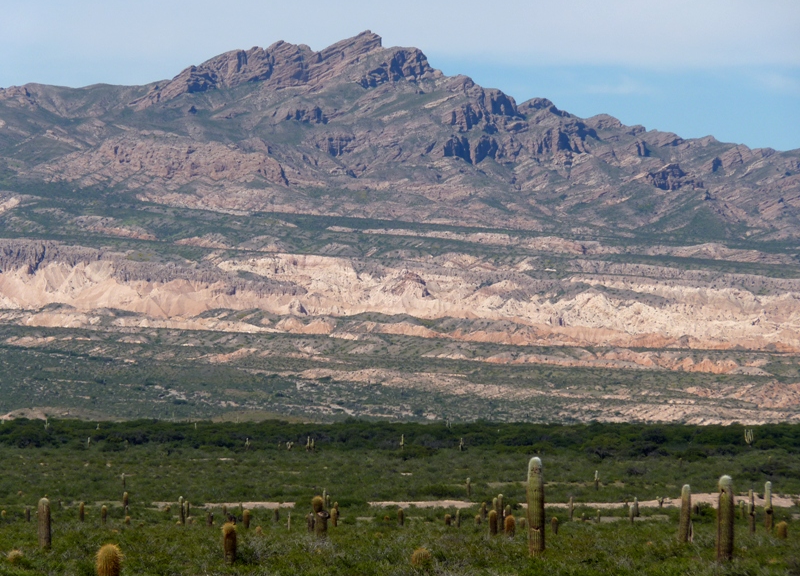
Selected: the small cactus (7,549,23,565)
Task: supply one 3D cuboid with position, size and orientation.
[{"bbox_3d":[-10.689,7.503,188.000,0.420,0.514,0.420,0,-2,0],"label":"small cactus"}]

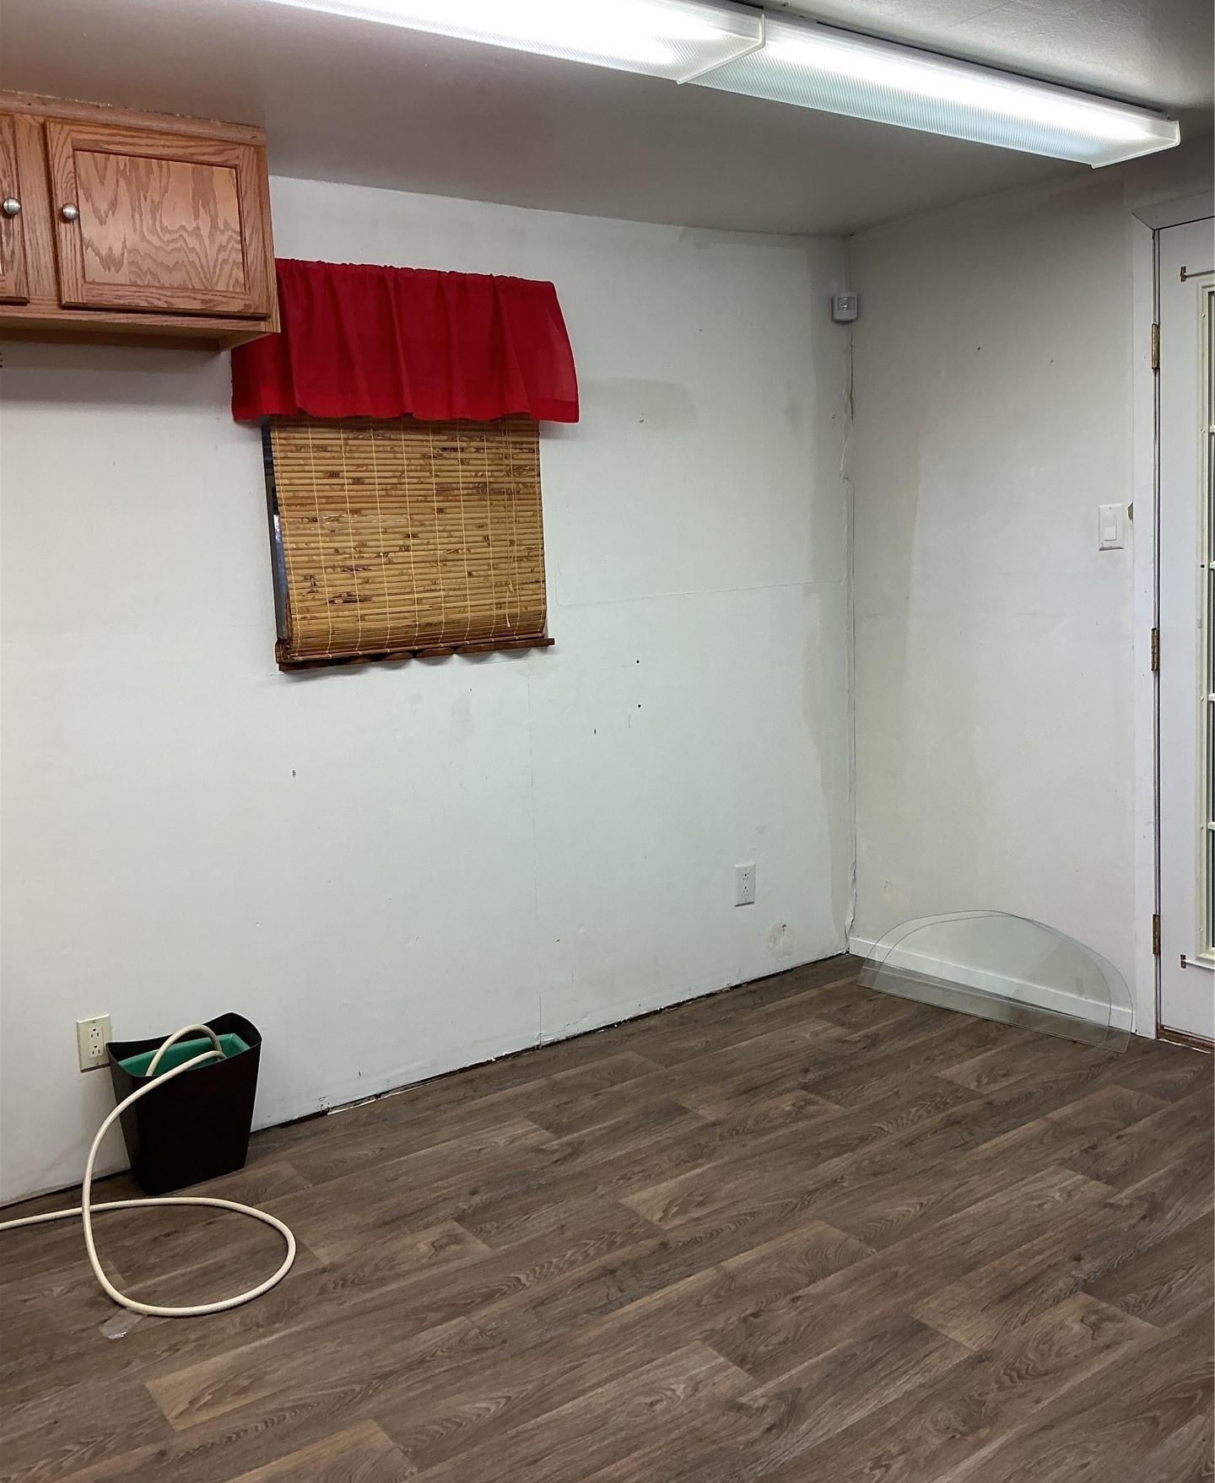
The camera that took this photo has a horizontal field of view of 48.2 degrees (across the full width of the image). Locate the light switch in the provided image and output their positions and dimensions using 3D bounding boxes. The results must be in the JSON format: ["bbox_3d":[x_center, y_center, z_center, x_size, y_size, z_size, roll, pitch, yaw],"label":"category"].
[{"bbox_3d":[1.268,-0.539,3.421,0.010,0.115,0.070,-9,11,-36],"label":"light switch"}]

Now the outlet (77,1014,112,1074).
[{"bbox_3d":[-1.123,0.665,2.978,0.070,0.115,0.009,-9,11,-34],"label":"outlet"}]

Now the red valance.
[{"bbox_3d":[-0.449,-0.933,3.220,0.890,0.350,0.085,-9,11,-34],"label":"red valance"}]

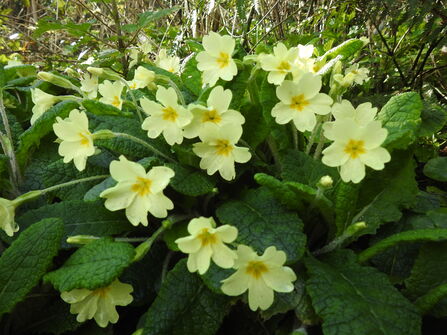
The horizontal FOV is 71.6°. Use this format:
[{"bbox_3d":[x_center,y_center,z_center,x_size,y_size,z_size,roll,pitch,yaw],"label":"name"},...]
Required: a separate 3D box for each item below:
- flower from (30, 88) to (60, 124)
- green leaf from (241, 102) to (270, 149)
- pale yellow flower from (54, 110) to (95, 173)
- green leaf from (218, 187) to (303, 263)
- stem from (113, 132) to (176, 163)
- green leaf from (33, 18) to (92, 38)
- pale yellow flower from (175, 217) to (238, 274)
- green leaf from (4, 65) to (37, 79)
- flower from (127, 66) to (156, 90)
[{"bbox_3d":[-0.146,-0.050,0.255,0.022,0.029,0.027,-6,21,-21],"label":"flower"},{"bbox_3d":[0.021,-0.032,0.213,0.025,0.038,0.010,2,-11,6],"label":"green leaf"},{"bbox_3d":[-0.084,-0.015,0.174,0.030,0.034,0.013,10,11,27],"label":"pale yellow flower"},{"bbox_3d":[0.022,0.034,0.182,0.052,0.012,0.040,36,56,20],"label":"green leaf"},{"bbox_3d":[-0.047,-0.013,0.187,0.046,0.006,0.004,24,0,-23],"label":"stem"},{"bbox_3d":[-0.198,-0.171,0.380,0.074,0.022,0.040,0,23,0],"label":"green leaf"},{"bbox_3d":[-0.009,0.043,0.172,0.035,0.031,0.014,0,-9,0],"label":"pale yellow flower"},{"bbox_3d":[-0.177,-0.084,0.270,0.030,0.011,0.020,0,23,0],"label":"green leaf"},{"bbox_3d":[-0.066,-0.072,0.250,0.020,0.020,0.022,-15,25,-40],"label":"flower"}]

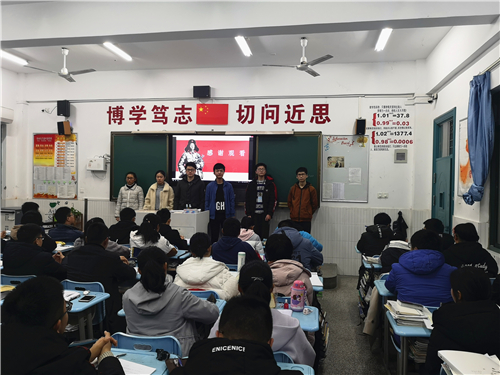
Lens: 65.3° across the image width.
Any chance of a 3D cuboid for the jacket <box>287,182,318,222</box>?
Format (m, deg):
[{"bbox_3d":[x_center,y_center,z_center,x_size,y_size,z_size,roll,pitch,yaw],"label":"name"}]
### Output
[{"bbox_3d":[0.861,0.244,6.354,0.500,0.630,0.270,1,1,11],"label":"jacket"}]

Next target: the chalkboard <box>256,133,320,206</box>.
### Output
[{"bbox_3d":[0.671,-0.317,6.834,1.140,1.310,0.060,1,1,11],"label":"chalkboard"}]

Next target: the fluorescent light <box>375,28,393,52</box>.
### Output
[{"bbox_3d":[1.823,-2.057,5.233,0.140,0.090,1.200,1,1,11],"label":"fluorescent light"}]

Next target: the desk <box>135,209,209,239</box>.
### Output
[{"bbox_3d":[-1.322,0.864,6.352,1.080,1.000,0.620,1,0,10],"label":"desk"}]

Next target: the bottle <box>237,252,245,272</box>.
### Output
[{"bbox_3d":[-0.083,0.675,3.423,0.068,0.200,0.068,1,1,11],"label":"bottle"}]

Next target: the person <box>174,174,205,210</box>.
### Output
[{"bbox_3d":[-1.052,0.456,6.839,0.540,1.786,0.320,1,1,10],"label":"person"}]

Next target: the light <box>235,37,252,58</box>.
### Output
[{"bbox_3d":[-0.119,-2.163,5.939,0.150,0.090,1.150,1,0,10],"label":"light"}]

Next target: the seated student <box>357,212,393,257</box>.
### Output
[{"bbox_3d":[1.536,0.939,4.725,0.500,1.270,0.660,1,0,10],"label":"seated student"}]

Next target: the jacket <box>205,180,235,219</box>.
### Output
[{"bbox_3d":[-0.519,0.197,6.641,0.500,0.650,0.280,1,1,10],"label":"jacket"}]

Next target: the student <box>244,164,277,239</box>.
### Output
[{"bbox_3d":[0.181,0.488,6.423,0.550,1.781,0.320,1,1,10],"label":"student"}]

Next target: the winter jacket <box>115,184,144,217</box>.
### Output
[{"bbox_3d":[-2.146,0.238,6.974,0.500,0.600,0.280,1,1,10],"label":"winter jacket"}]

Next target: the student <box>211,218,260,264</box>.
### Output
[{"bbox_3d":[-0.147,0.963,4.255,0.520,1.230,0.660,1,1,10],"label":"student"}]

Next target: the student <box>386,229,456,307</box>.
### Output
[{"bbox_3d":[1.252,0.943,2.907,0.520,1.270,0.680,1,0,10],"label":"student"}]

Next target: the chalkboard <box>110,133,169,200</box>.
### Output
[{"bbox_3d":[-2.098,-0.404,7.411,1.170,1.320,0.070,1,1,10],"label":"chalkboard"}]

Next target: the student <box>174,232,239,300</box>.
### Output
[{"bbox_3d":[-0.342,0.938,3.118,0.520,1.170,0.660,1,1,11],"label":"student"}]

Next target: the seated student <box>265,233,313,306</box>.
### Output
[{"bbox_3d":[0.277,0.949,3.081,0.470,1.220,0.660,1,0,10],"label":"seated student"}]

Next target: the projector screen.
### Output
[{"bbox_3d":[-0.697,-0.536,7.146,1.550,0.880,0.070,1,1,10],"label":"projector screen"}]

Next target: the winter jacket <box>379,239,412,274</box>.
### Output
[{"bbox_3d":[1.423,0.792,3.679,0.460,0.610,0.400,1,0,10],"label":"winter jacket"}]

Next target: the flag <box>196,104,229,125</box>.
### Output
[{"bbox_3d":[-0.683,-1.334,7.131,0.605,0.385,0.020,1,1,11],"label":"flag"}]

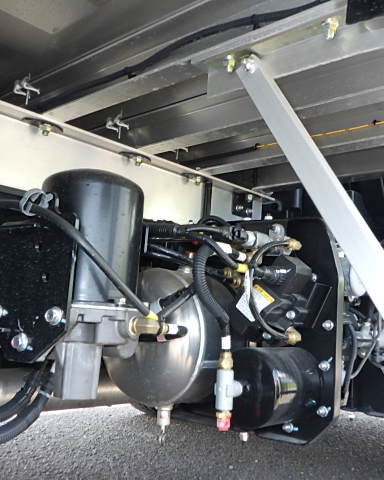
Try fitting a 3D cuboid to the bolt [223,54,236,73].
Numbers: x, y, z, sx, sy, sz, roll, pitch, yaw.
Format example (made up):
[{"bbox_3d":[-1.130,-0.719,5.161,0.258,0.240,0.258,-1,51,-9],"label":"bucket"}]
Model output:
[{"bbox_3d":[0.061,-0.283,0.830,0.018,0.025,0.018,-4,-11,42],"label":"bolt"}]

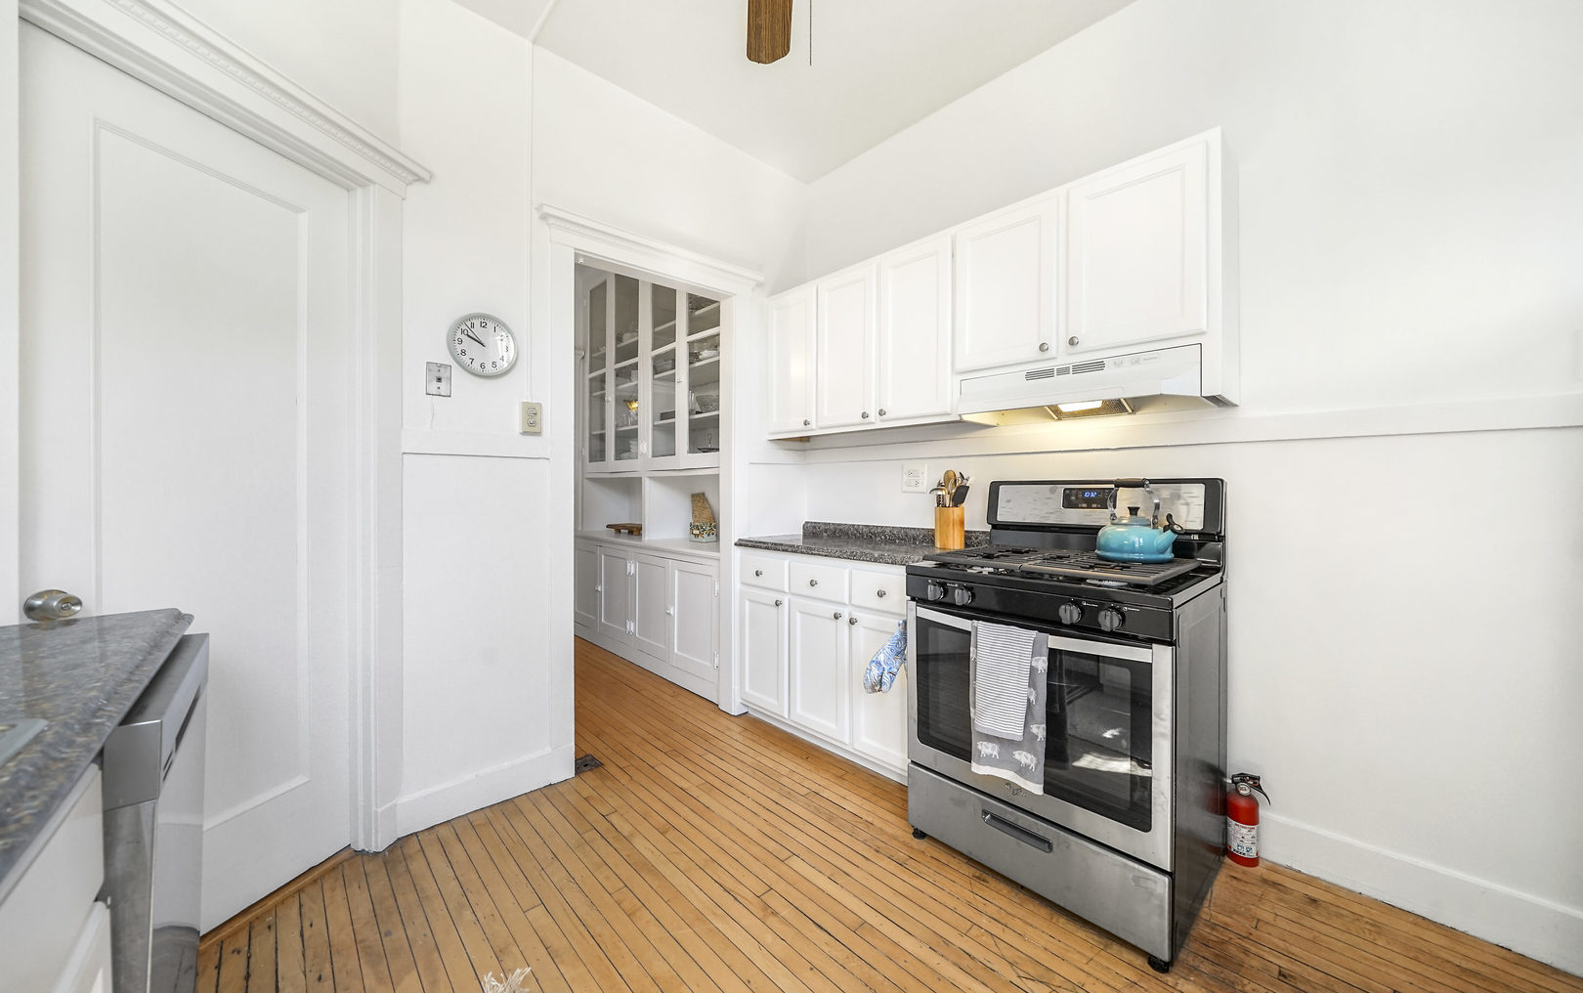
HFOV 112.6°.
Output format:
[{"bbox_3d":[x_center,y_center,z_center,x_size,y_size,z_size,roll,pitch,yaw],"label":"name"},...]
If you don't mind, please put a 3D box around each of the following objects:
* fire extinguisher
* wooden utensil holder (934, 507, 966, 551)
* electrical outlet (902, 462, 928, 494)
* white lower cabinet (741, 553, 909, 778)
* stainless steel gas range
[{"bbox_3d":[1.429,1.010,1.655,0.082,0.275,0.125,-2,2,-45],"label":"fire extinguisher"},{"bbox_3d":[0.683,0.137,2.264,0.120,0.178,0.120,-2,2,-45],"label":"wooden utensil holder"},{"bbox_3d":[0.594,-0.088,2.552,0.010,0.134,0.130,-2,2,-45],"label":"electrical outlet"},{"bbox_3d":[0.307,0.691,2.522,0.490,0.860,1.095,-2,2,-45],"label":"white lower cabinet"},{"bbox_3d":[0.868,0.548,1.720,0.685,1.202,0.757,-2,2,-43],"label":"stainless steel gas range"}]

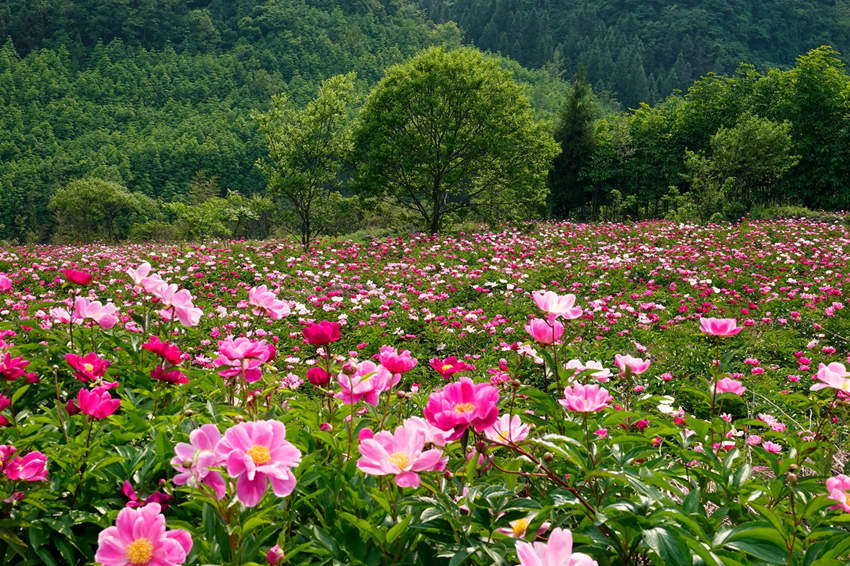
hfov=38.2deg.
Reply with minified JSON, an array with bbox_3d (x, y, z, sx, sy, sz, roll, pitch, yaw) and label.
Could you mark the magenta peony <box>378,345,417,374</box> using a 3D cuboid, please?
[{"bbox_3d":[-0.074,0.206,3.300,0.102,0.078,0.100,0,2,0],"label":"magenta peony"}]

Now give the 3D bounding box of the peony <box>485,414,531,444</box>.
[{"bbox_3d":[0.185,0.328,2.750,0.105,0.070,0.085,0,2,0],"label":"peony"}]

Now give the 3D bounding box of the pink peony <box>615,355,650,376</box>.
[{"bbox_3d":[0.589,0.235,3.500,0.108,0.065,0.100,0,2,0],"label":"pink peony"}]

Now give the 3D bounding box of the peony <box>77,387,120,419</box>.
[{"bbox_3d":[-0.652,0.237,2.450,0.088,0.068,0.085,0,3,0],"label":"peony"}]

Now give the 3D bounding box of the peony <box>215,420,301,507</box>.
[{"bbox_3d":[-0.243,0.262,1.780,0.123,0.123,0.070,0,-17,-7],"label":"peony"}]

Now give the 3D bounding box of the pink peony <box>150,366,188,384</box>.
[{"bbox_3d":[-0.666,0.241,3.200,0.100,0.050,0.095,0,2,0],"label":"pink peony"}]

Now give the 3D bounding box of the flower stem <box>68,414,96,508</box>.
[{"bbox_3d":[-0.684,0.358,2.450,0.056,0.184,0.030,0,3,0],"label":"flower stem"}]

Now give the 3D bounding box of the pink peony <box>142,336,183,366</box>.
[{"bbox_3d":[-0.706,0.184,3.300,0.108,0.080,0.100,0,2,-11],"label":"pink peony"}]

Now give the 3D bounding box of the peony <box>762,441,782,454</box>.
[{"bbox_3d":[1.586,0.751,5.600,0.091,0.064,0.088,0,3,0],"label":"peony"}]

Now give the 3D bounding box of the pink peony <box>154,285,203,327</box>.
[{"bbox_3d":[-0.522,0.048,2.600,0.102,0.089,0.090,-2,4,-27],"label":"pink peony"}]

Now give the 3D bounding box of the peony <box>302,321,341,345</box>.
[{"bbox_3d":[-0.240,0.115,2.850,0.088,0.056,0.087,0,3,0],"label":"peony"}]

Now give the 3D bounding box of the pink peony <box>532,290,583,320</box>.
[{"bbox_3d":[0.281,0.048,2.600,0.106,0.064,0.100,0,3,0],"label":"pink peony"}]

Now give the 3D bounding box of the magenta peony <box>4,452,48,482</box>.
[{"bbox_3d":[-0.765,0.349,2.350,0.080,0.057,0.078,1,3,17],"label":"magenta peony"}]

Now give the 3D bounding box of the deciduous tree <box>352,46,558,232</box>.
[{"bbox_3d":[0.820,-3.845,33.000,5.539,5.029,5.300,0,3,0],"label":"deciduous tree"}]

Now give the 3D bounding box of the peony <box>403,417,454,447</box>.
[{"bbox_3d":[0.007,0.242,1.980,0.087,0.053,0.085,0,3,0],"label":"peony"}]

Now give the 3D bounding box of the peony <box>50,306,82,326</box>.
[{"bbox_3d":[-1.256,0.117,4.300,0.112,0.070,0.100,0,2,0],"label":"peony"}]

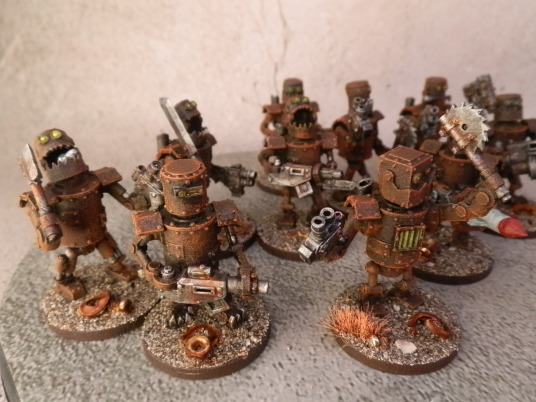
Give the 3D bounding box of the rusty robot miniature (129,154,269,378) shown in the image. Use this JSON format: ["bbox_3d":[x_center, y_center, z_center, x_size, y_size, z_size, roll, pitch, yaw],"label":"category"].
[{"bbox_3d":[-0.014,0.011,0.096,0.031,0.044,0.031,-5,25,-11],"label":"rusty robot miniature"}]

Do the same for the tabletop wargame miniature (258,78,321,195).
[{"bbox_3d":[0.012,-0.028,0.178,0.031,0.044,0.031,-4,25,-7],"label":"tabletop wargame miniature"}]

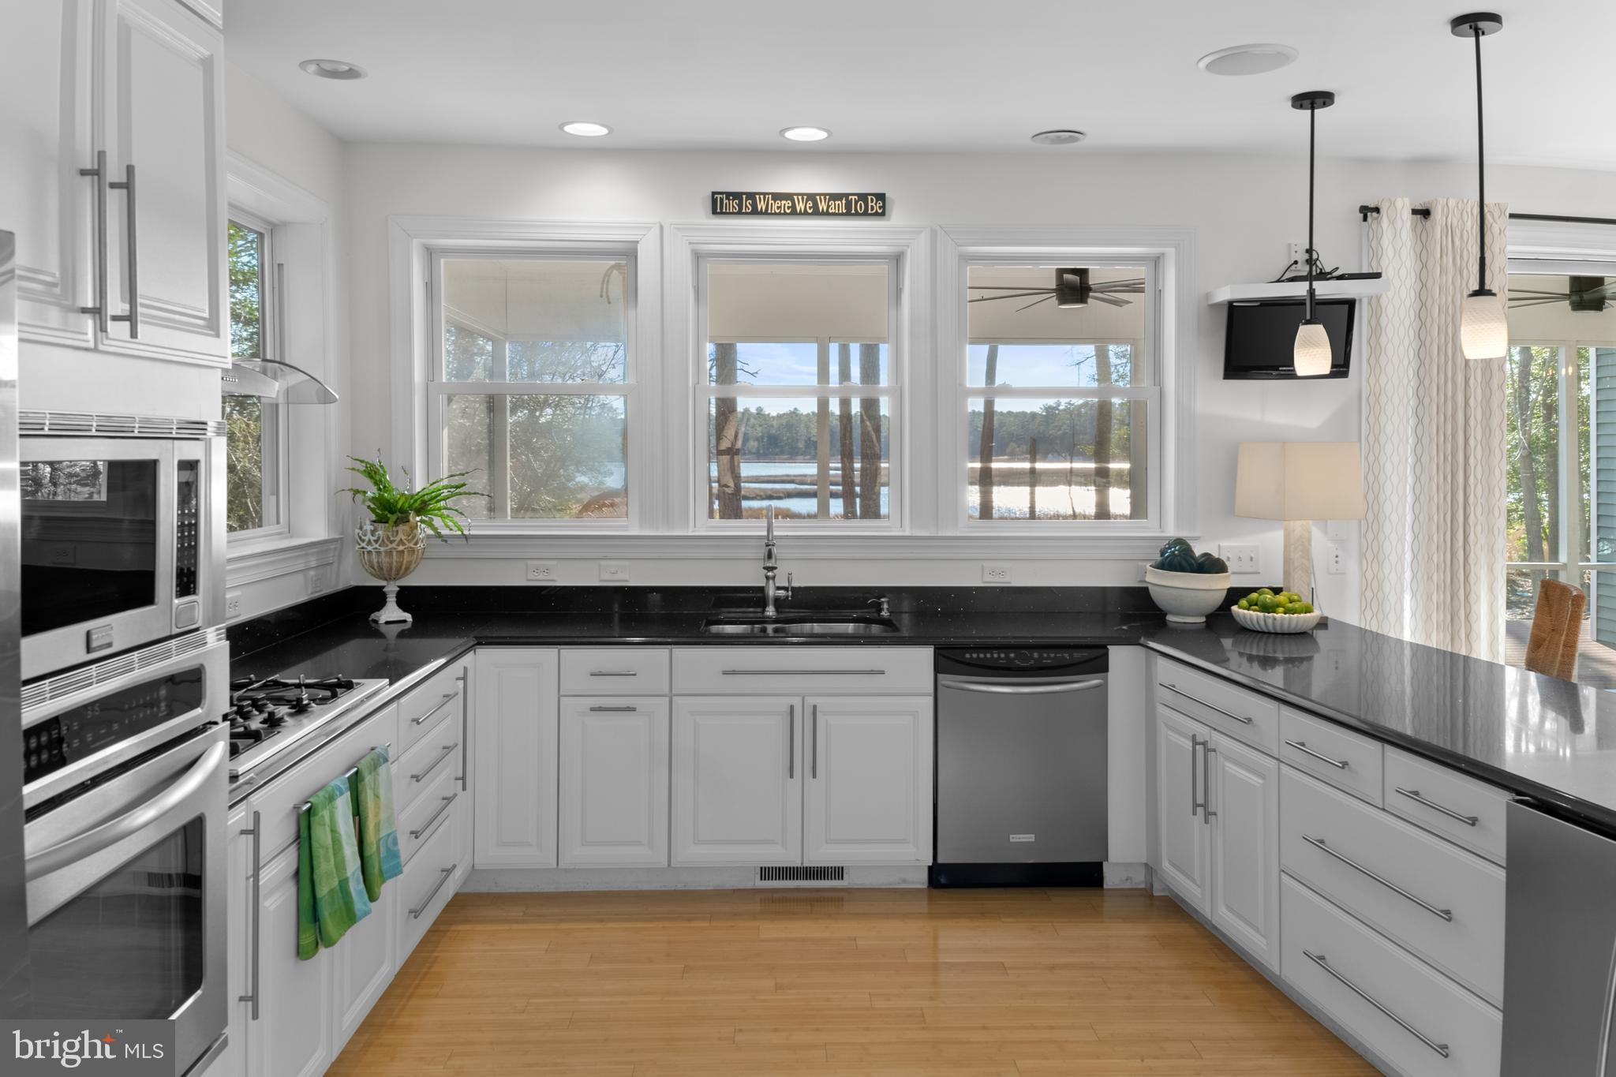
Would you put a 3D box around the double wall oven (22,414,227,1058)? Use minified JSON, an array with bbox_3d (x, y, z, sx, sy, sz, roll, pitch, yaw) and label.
[{"bbox_3d":[-1.320,0.375,1.660,0.620,1.110,0.760,0,3,-2],"label":"double wall oven"}]

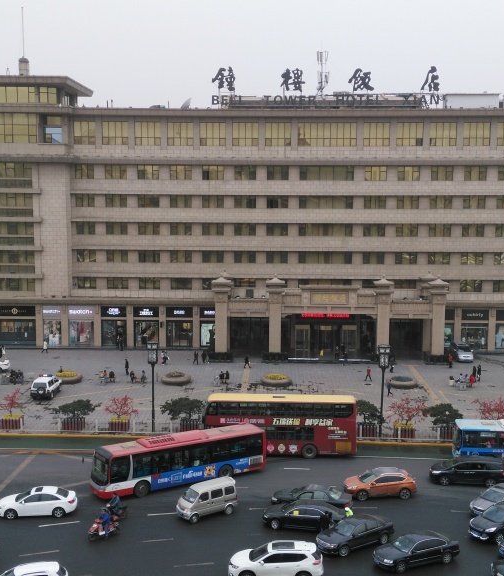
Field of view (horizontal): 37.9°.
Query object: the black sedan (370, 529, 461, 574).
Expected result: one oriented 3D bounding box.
[{"bbox_3d":[8.472,13.426,37.858,4.750,1.470,1.760,-2,6,-22],"label":"black sedan"}]

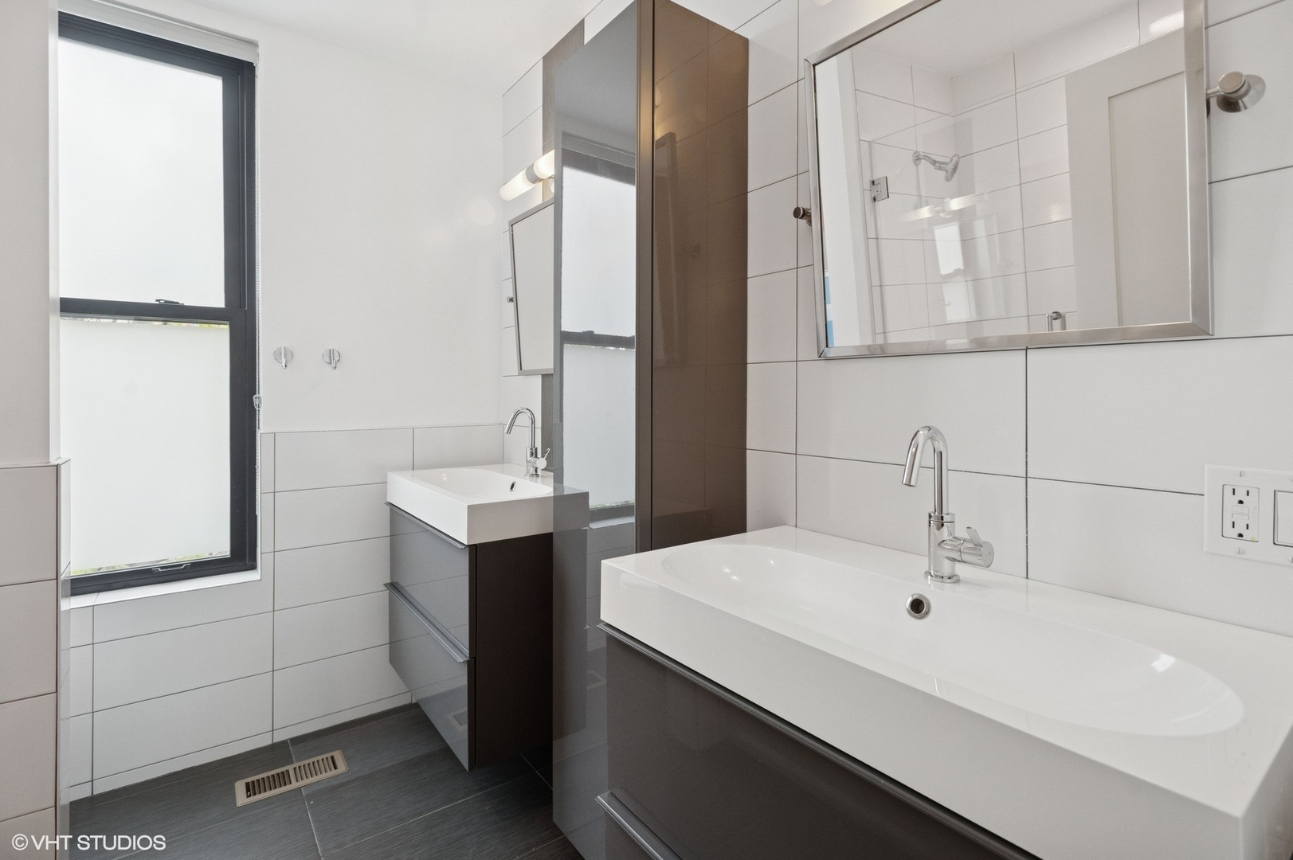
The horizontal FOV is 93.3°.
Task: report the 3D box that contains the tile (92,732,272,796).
[{"bbox_3d":[-1.465,1.061,1.959,0.460,0.040,0.012,-1,1,-37],"label":"tile"}]

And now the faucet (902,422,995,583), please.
[{"bbox_3d":[0.450,0.115,0.923,0.136,0.243,0.098,-1,2,-37],"label":"faucet"}]

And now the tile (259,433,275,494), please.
[{"bbox_3d":[-1.295,0.112,2.086,0.036,0.203,0.012,-1,1,-37],"label":"tile"}]

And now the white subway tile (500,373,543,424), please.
[{"bbox_3d":[-0.495,-0.115,2.455,0.012,0.203,0.348,0,1,-37],"label":"white subway tile"}]

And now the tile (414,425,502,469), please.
[{"bbox_3d":[-0.757,0.092,2.474,0.366,0.204,0.010,-1,1,-37],"label":"tile"}]

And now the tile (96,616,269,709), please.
[{"bbox_3d":[-1.465,0.733,1.959,0.460,0.203,0.012,-1,1,-37],"label":"tile"}]

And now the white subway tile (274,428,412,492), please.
[{"bbox_3d":[-1.088,0.104,2.226,0.457,0.203,0.010,-1,1,-37],"label":"white subway tile"}]

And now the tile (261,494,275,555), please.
[{"bbox_3d":[-1.295,0.316,2.086,0.036,0.203,0.012,-1,1,-37],"label":"tile"}]

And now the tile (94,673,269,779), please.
[{"bbox_3d":[-1.460,0.932,1.950,0.457,0.203,0.010,-1,1,-37],"label":"tile"}]

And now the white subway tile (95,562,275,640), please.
[{"bbox_3d":[-1.458,0.526,1.950,0.457,0.203,0.010,-1,1,-37],"label":"white subway tile"}]

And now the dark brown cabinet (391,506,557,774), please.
[{"bbox_3d":[-0.507,0.573,2.056,0.483,0.590,0.797,-1,2,-37],"label":"dark brown cabinet"}]

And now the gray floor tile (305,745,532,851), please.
[{"bbox_3d":[-0.683,1.090,1.875,0.608,0.010,0.303,-2,4,-37],"label":"gray floor tile"}]

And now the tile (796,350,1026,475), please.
[{"bbox_3d":[0.471,-0.038,1.156,0.012,0.203,0.459,0,1,-37],"label":"tile"}]

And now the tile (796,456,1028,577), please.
[{"bbox_3d":[0.468,0.167,1.151,0.010,0.203,0.457,0,1,-37],"label":"tile"}]

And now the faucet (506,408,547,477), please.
[{"bbox_3d":[-0.411,0.046,2.096,0.155,0.243,0.106,-1,2,-37],"label":"faucet"}]

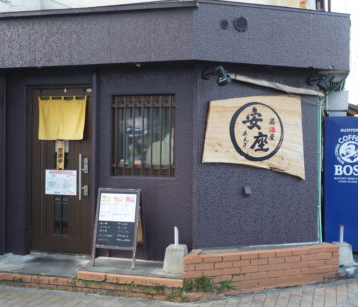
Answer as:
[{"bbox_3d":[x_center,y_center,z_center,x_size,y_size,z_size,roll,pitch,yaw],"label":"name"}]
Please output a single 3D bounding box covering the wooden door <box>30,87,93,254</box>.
[{"bbox_3d":[-1.427,0.199,6.045,0.866,2.026,0.090,0,1,14],"label":"wooden door"}]

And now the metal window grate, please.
[{"bbox_3d":[-0.407,-0.198,5.678,0.754,0.931,0.060,0,1,14],"label":"metal window grate"}]

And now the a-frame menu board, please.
[{"bbox_3d":[-0.648,0.804,5.529,0.485,0.830,0.500,0,1,13],"label":"a-frame menu board"}]

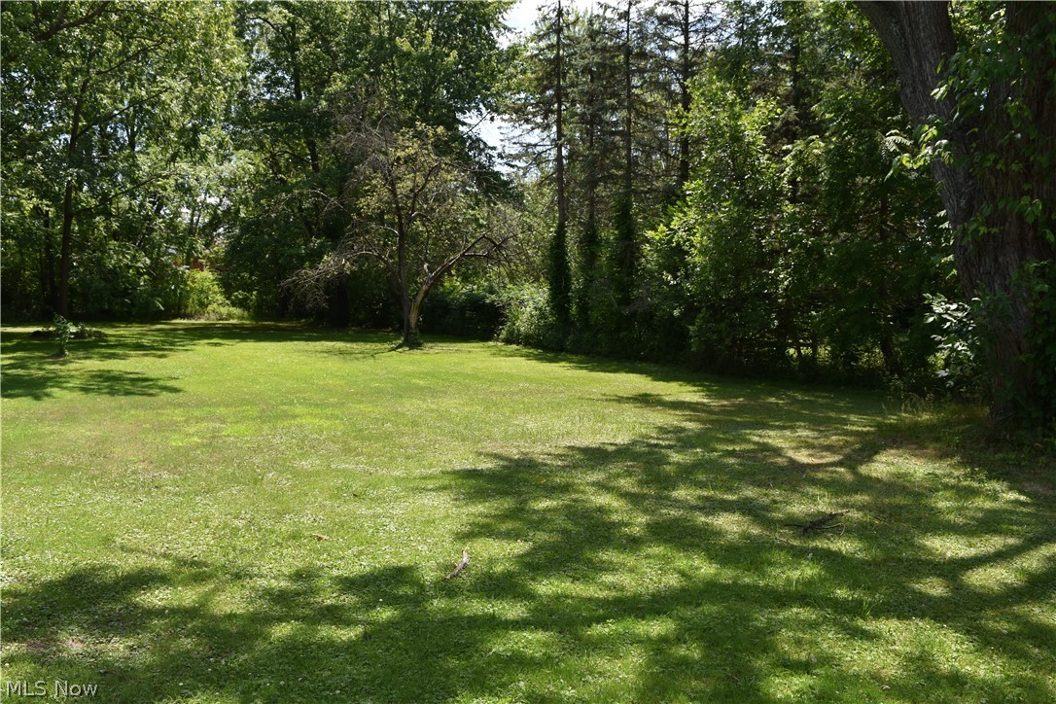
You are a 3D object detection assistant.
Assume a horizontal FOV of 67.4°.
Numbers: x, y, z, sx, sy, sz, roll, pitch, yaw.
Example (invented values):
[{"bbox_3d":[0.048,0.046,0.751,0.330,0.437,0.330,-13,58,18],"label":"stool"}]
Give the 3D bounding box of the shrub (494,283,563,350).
[{"bbox_3d":[0.010,-0.920,20.900,1.800,1.750,1.600,0,5,0],"label":"shrub"}]

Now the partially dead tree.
[{"bbox_3d":[-3.350,-3.130,20.900,5.800,5.900,5.200,0,5,0],"label":"partially dead tree"}]

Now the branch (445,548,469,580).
[{"bbox_3d":[-0.403,1.200,4.530,0.090,0.050,0.440,1,5,10],"label":"branch"}]

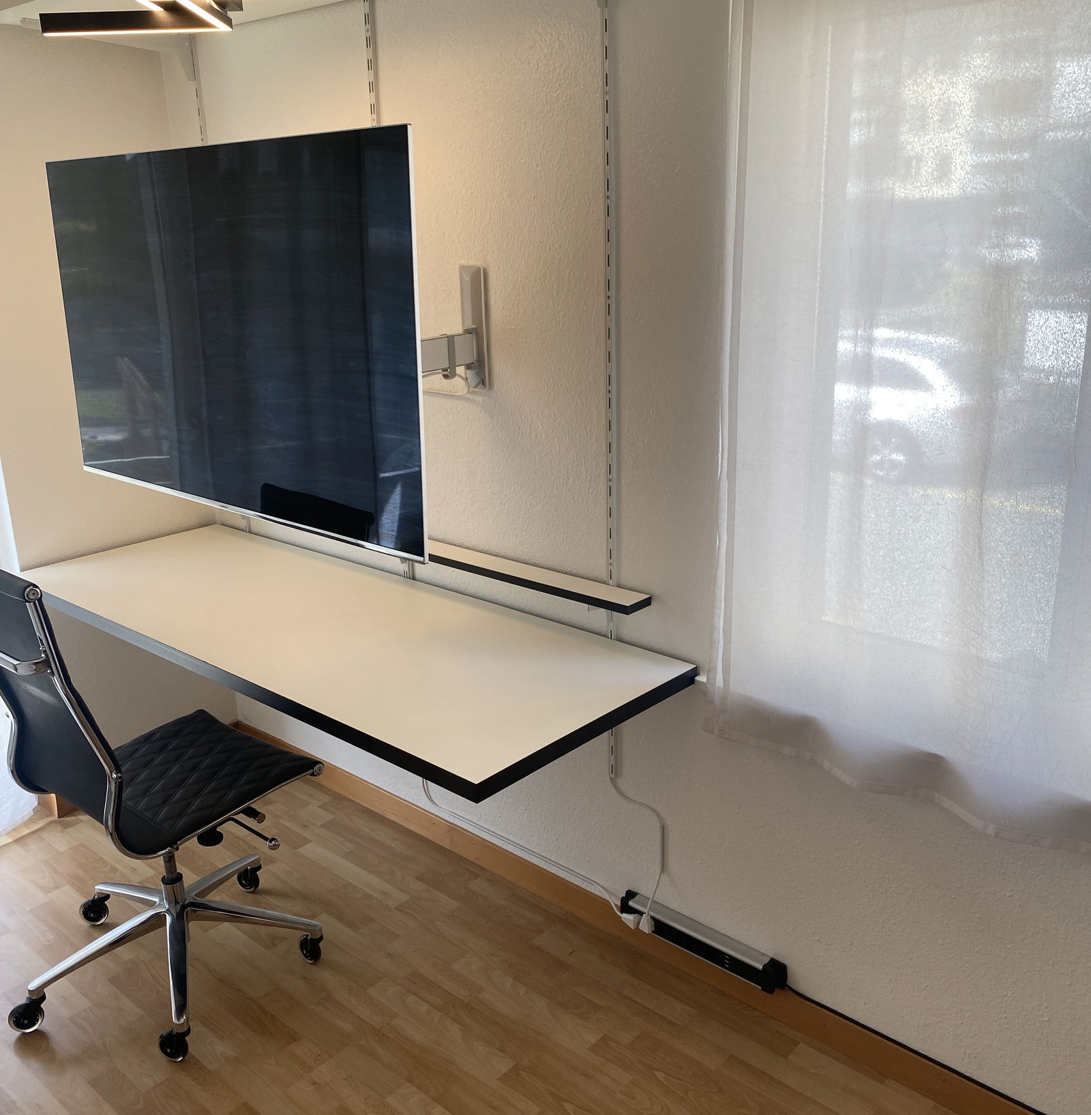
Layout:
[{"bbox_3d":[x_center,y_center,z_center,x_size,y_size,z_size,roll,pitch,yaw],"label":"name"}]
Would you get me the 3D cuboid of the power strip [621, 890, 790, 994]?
[{"bbox_3d":[0.366,0.912,2.605,0.458,0.065,0.039,14,23,40],"label":"power strip"}]

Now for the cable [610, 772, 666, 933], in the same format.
[{"bbox_3d":[0.209,0.724,2.670,0.168,0.352,0.062,14,23,40],"label":"cable"}]

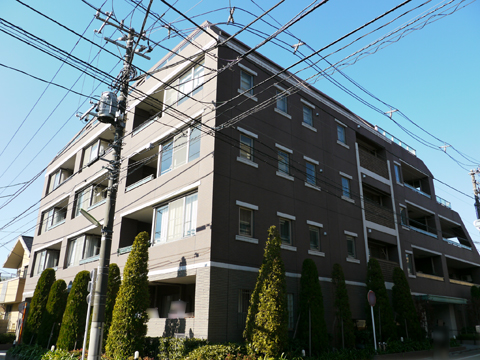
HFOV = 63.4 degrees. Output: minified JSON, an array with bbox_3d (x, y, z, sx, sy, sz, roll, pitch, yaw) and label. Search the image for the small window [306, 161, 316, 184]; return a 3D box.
[{"bbox_3d":[3.334,-0.281,18.155,0.697,1.041,0.146,18,-27,-39],"label":"small window"}]

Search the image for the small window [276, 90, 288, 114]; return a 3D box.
[{"bbox_3d":[1.866,-3.432,17.330,0.740,1.000,0.140,18,-27,-39],"label":"small window"}]

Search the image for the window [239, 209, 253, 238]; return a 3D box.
[{"bbox_3d":[0.228,1.548,13.955,0.740,1.000,0.140,18,-27,-39],"label":"window"}]

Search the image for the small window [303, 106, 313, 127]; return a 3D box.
[{"bbox_3d":[3.369,-3.125,19.226,0.708,1.020,0.146,18,-27,-39],"label":"small window"}]

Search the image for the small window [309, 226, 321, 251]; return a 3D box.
[{"bbox_3d":[3.177,2.512,16.465,0.740,1.000,0.140,18,-27,-39],"label":"small window"}]

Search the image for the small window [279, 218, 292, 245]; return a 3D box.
[{"bbox_3d":[1.802,2.063,15.295,0.740,1.000,0.140,18,-27,-39],"label":"small window"}]

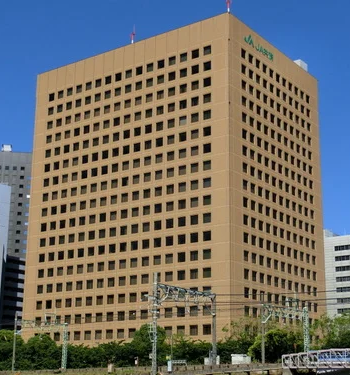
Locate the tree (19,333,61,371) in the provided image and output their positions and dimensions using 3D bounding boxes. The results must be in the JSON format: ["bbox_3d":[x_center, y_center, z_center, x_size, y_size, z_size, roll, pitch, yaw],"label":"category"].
[{"bbox_3d":[-21.237,25.835,117.000,6.001,5.456,5.101,3,-16,-10],"label":"tree"}]

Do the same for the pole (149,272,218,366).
[{"bbox_3d":[1.163,13.477,74.854,1.000,8.777,11.297,-10,-19,35],"label":"pole"}]

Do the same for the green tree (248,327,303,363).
[{"bbox_3d":[13.346,21.014,100.000,7.076,4.588,6.014,-1,-16,7],"label":"green tree"}]

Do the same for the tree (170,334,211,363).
[{"bbox_3d":[2.295,22.604,104.000,5.391,4.174,4.583,0,-16,1],"label":"tree"}]

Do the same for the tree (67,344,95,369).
[{"bbox_3d":[-14.058,25.524,113.000,3.969,3.580,3.374,3,-16,-7],"label":"tree"}]

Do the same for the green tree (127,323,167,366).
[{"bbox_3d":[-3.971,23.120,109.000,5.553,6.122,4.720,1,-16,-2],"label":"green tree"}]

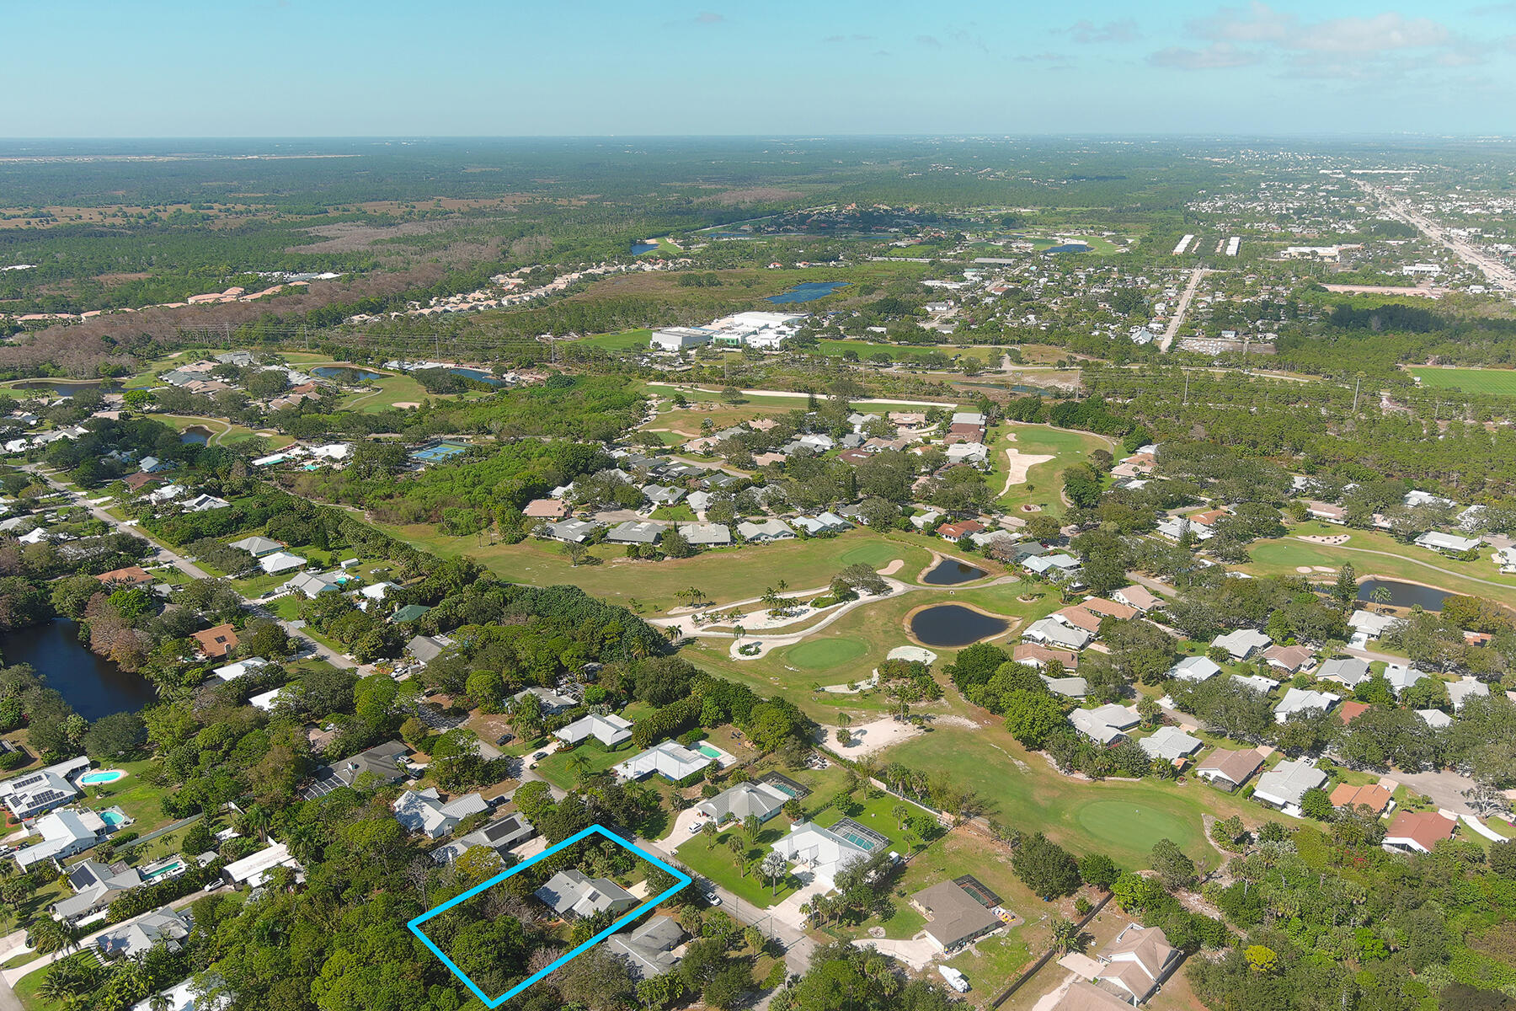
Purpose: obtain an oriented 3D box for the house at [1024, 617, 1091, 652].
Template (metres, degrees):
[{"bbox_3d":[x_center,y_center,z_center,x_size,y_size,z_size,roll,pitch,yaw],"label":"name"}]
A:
[{"bbox_3d":[114.630,49.470,465.170,22.920,4.850,17.340,12,21,35],"label":"house"}]

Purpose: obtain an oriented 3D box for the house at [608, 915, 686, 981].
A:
[{"bbox_3d":[-24.030,104.970,287.580,23.750,4.950,20.780,16,24,42],"label":"house"}]

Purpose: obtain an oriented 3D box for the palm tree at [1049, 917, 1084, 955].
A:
[{"bbox_3d":[72.960,102.150,289.160,7.320,8.910,7.320,0,17,0],"label":"palm tree"}]

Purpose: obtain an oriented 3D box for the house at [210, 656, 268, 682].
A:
[{"bbox_3d":[-184.660,58.850,437.950,12.860,4.550,16.430,16,23,42],"label":"house"}]

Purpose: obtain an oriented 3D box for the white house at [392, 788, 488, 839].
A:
[{"bbox_3d":[-91.630,86.370,347.990,20.780,4.950,22.260,16,24,42],"label":"white house"}]

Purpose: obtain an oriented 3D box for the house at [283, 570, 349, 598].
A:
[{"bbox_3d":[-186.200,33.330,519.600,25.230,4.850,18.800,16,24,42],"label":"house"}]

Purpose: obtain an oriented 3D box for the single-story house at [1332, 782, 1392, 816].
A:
[{"bbox_3d":[172.660,84.710,351.460,13.160,4.750,18.900,14,22,39],"label":"single-story house"}]

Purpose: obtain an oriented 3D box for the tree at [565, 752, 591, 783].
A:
[{"bbox_3d":[-53.530,78.840,364.230,7.520,9.500,7.520,0,17,0],"label":"tree"}]

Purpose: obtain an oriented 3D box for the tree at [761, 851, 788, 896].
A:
[{"bbox_3d":[4.280,93.950,310.130,6.530,12.470,6.530,0,17,0],"label":"tree"}]

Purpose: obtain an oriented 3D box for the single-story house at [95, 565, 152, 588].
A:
[{"bbox_3d":[-273.520,31.010,527.600,19.490,4.950,18.210,16,24,42],"label":"single-story house"}]

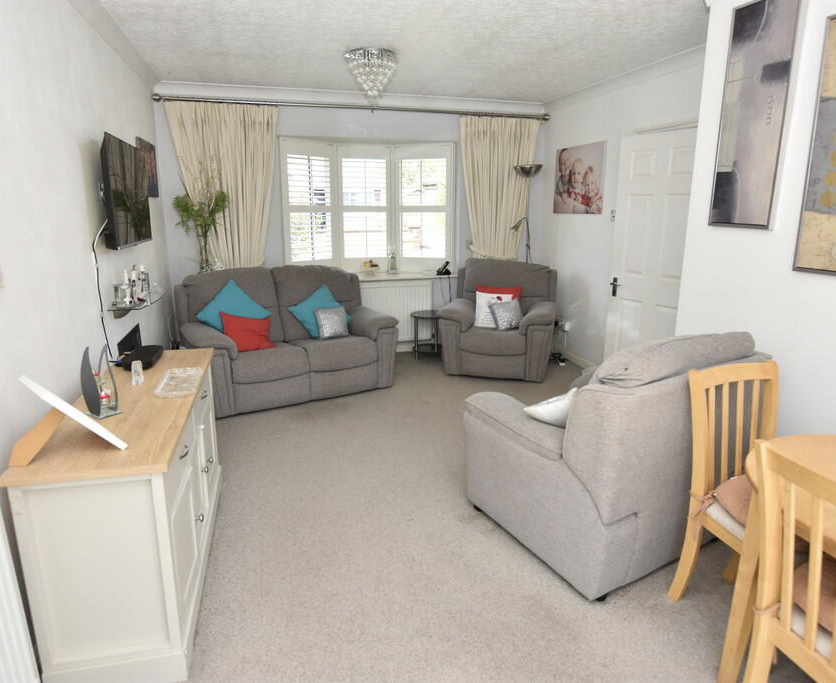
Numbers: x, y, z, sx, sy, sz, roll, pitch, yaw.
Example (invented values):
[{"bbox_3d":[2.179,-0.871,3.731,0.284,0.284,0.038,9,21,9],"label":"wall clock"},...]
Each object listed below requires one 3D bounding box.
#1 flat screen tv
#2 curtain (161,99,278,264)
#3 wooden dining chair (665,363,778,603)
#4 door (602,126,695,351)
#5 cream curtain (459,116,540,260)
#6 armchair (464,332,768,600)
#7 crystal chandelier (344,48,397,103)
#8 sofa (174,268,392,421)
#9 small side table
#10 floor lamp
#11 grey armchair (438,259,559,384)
[{"bbox_3d":[-1.572,-0.791,2.924,0.065,0.518,0.896,-4,13,-16],"label":"flat screen tv"},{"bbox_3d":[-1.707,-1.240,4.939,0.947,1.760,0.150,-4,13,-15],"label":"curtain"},{"bbox_3d":[1.152,0.557,1.772,0.410,0.910,0.480,-4,13,-13],"label":"wooden dining chair"},{"bbox_3d":[1.774,-0.541,4.102,0.045,1.981,0.762,-8,15,-29],"label":"door"},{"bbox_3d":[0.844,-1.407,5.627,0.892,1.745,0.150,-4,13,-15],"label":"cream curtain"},{"bbox_3d":[0.858,0.367,2.533,0.980,0.946,0.896,-7,15,-28],"label":"armchair"},{"bbox_3d":[-0.322,-1.841,3.744,0.370,0.294,0.370,-4,13,-15],"label":"crystal chandelier"},{"bbox_3d":[-1.086,-0.094,4.546,1.554,0.980,0.938,-8,15,-29],"label":"sofa"},{"bbox_3d":[0.138,-0.052,5.509,0.410,0.453,0.410,-4,13,-15],"label":"small side table"},{"bbox_3d":[1.109,-0.829,5.595,0.330,1.917,0.310,5,14,21],"label":"floor lamp"},{"bbox_3d":[0.805,-0.247,5.158,0.980,0.980,0.896,4,13,18],"label":"grey armchair"}]

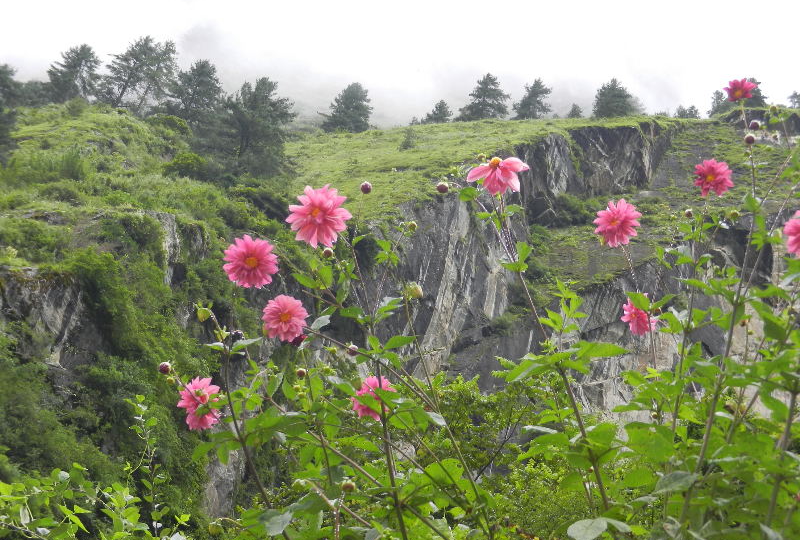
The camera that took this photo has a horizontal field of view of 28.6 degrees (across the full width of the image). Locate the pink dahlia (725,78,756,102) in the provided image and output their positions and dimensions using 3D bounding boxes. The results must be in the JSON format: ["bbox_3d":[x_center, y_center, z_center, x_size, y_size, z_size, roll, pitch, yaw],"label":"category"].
[{"bbox_3d":[0.704,-0.371,3.250,0.068,0.062,0.050,-1,-27,6],"label":"pink dahlia"}]

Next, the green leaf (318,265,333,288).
[{"bbox_3d":[-0.140,0.012,2.950,0.026,0.045,0.030,0,-5,0],"label":"green leaf"}]

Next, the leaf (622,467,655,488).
[{"bbox_3d":[0.440,0.383,2.900,0.059,0.041,0.045,0,-5,0],"label":"leaf"}]

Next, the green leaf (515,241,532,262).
[{"bbox_3d":[0.232,-0.035,2.950,0.034,0.041,0.028,0,-5,0],"label":"green leaf"}]

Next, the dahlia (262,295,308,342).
[{"bbox_3d":[-0.215,0.091,2.950,0.086,0.090,0.050,0,-6,3],"label":"dahlia"}]

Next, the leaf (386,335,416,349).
[{"bbox_3d":[-0.001,0.134,2.950,0.056,0.026,0.040,0,-5,0],"label":"leaf"}]

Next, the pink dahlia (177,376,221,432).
[{"bbox_3d":[-0.385,0.255,3.000,0.092,0.100,0.055,2,-1,-24],"label":"pink dahlia"}]

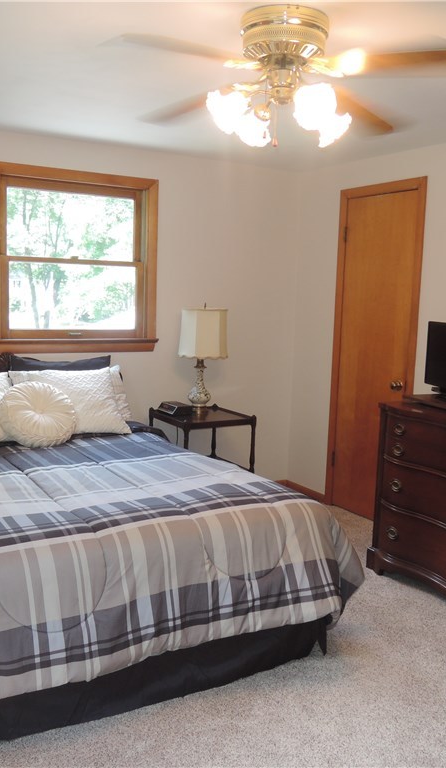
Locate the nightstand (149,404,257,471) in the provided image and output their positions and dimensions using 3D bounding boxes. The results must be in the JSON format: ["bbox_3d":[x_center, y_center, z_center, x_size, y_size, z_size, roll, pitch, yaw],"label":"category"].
[{"bbox_3d":[-0.141,0.514,4.558,0.510,0.660,0.500,-3,9,-31],"label":"nightstand"}]

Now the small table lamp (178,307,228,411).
[{"bbox_3d":[-0.145,-0.165,4.574,0.370,0.700,0.370,2,8,0],"label":"small table lamp"}]

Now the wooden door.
[{"bbox_3d":[0.946,-0.177,4.496,0.070,2.115,0.750,-3,9,-31],"label":"wooden door"}]

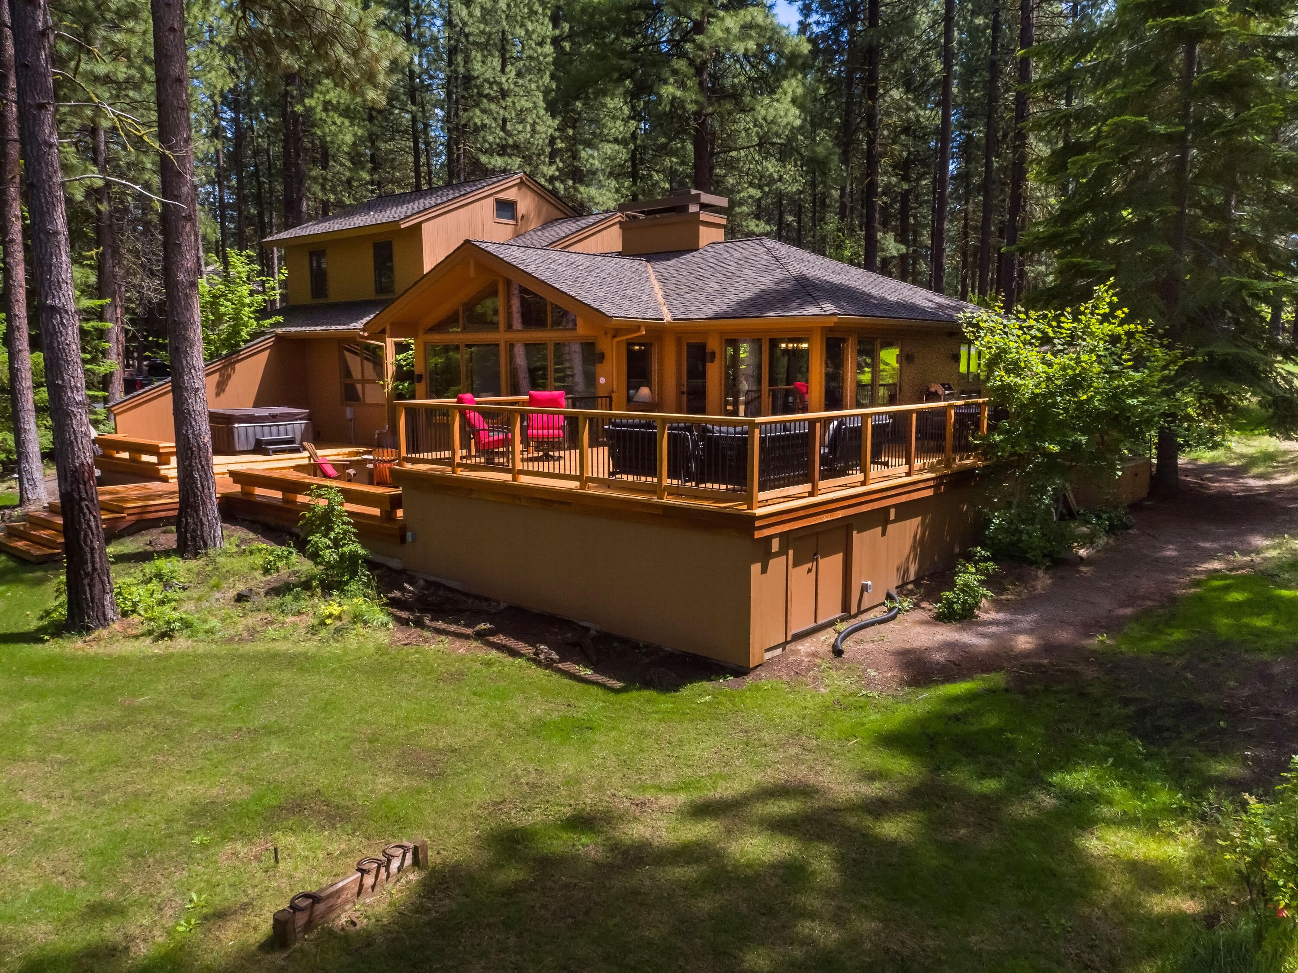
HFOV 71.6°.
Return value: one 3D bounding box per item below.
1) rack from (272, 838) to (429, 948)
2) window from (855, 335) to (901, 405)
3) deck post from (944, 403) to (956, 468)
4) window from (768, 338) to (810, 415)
[{"bbox_3d":[-1.932,2.624,5.926,0.170,0.235,1.070,7,11,40],"label":"rack"},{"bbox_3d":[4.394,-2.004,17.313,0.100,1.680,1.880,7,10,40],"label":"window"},{"bbox_3d":[4.576,-0.765,13.735,0.090,0.950,0.090,7,10,40],"label":"deck post"},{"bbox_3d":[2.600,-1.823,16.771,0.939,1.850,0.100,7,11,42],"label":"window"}]

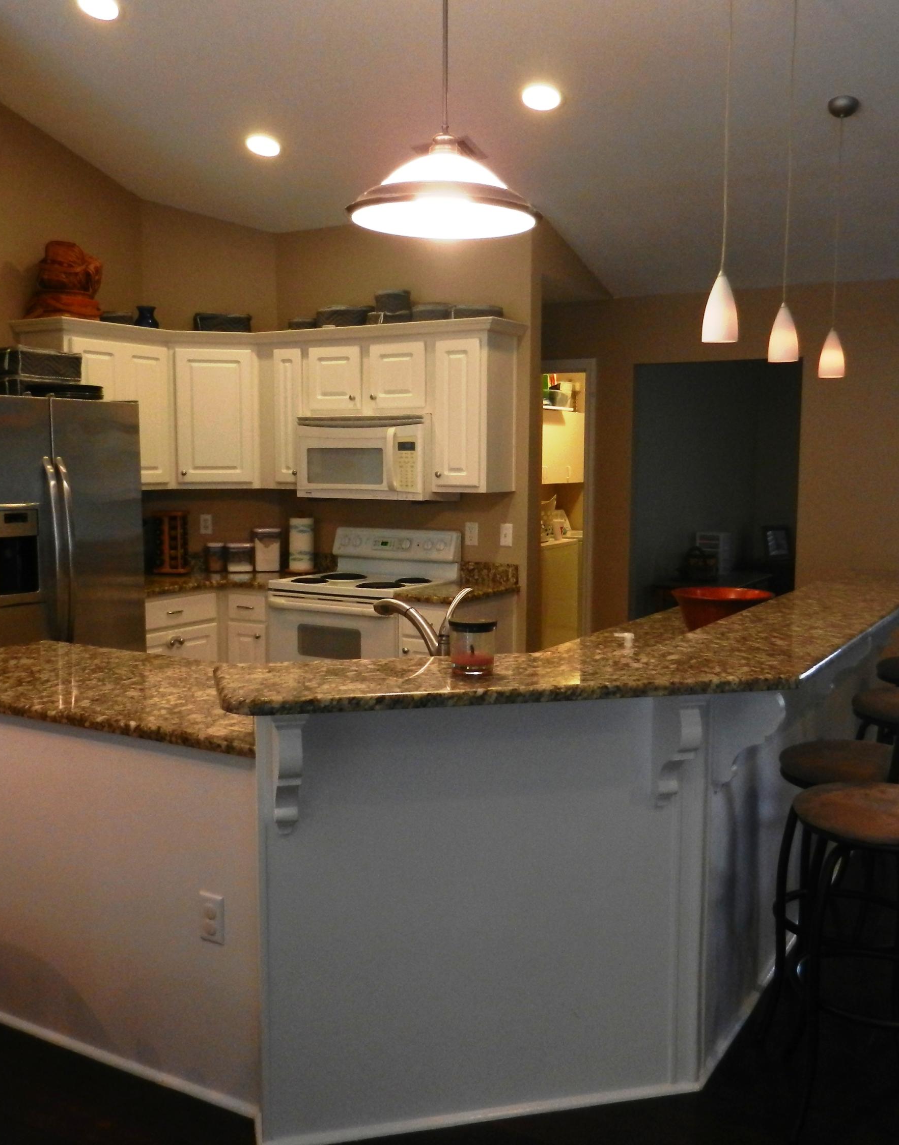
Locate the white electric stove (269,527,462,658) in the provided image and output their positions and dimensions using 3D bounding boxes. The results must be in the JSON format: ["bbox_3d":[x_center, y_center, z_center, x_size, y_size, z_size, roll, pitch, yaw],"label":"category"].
[{"bbox_3d":[-0.430,0.380,5.572,0.760,1.155,0.675,4,7,30],"label":"white electric stove"}]

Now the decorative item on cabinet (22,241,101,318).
[{"bbox_3d":[-1.808,-1.364,5.189,0.340,0.400,0.280,-2,7,-23],"label":"decorative item on cabinet"}]

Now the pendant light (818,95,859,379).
[{"bbox_3d":[1.479,-1.262,4.198,0.125,1.030,0.125,4,7,30],"label":"pendant light"}]

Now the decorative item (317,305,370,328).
[{"bbox_3d":[-0.533,-1.285,5.642,0.270,0.125,0.220,4,7,30],"label":"decorative item"}]

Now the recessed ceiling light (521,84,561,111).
[{"bbox_3d":[0.367,-1.889,4.382,0.170,0.030,0.170,8,-8,1],"label":"recessed ceiling light"}]

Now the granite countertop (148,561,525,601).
[{"bbox_3d":[-0.859,0.029,5.386,2.010,0.135,1.380,4,7,30],"label":"granite countertop"}]

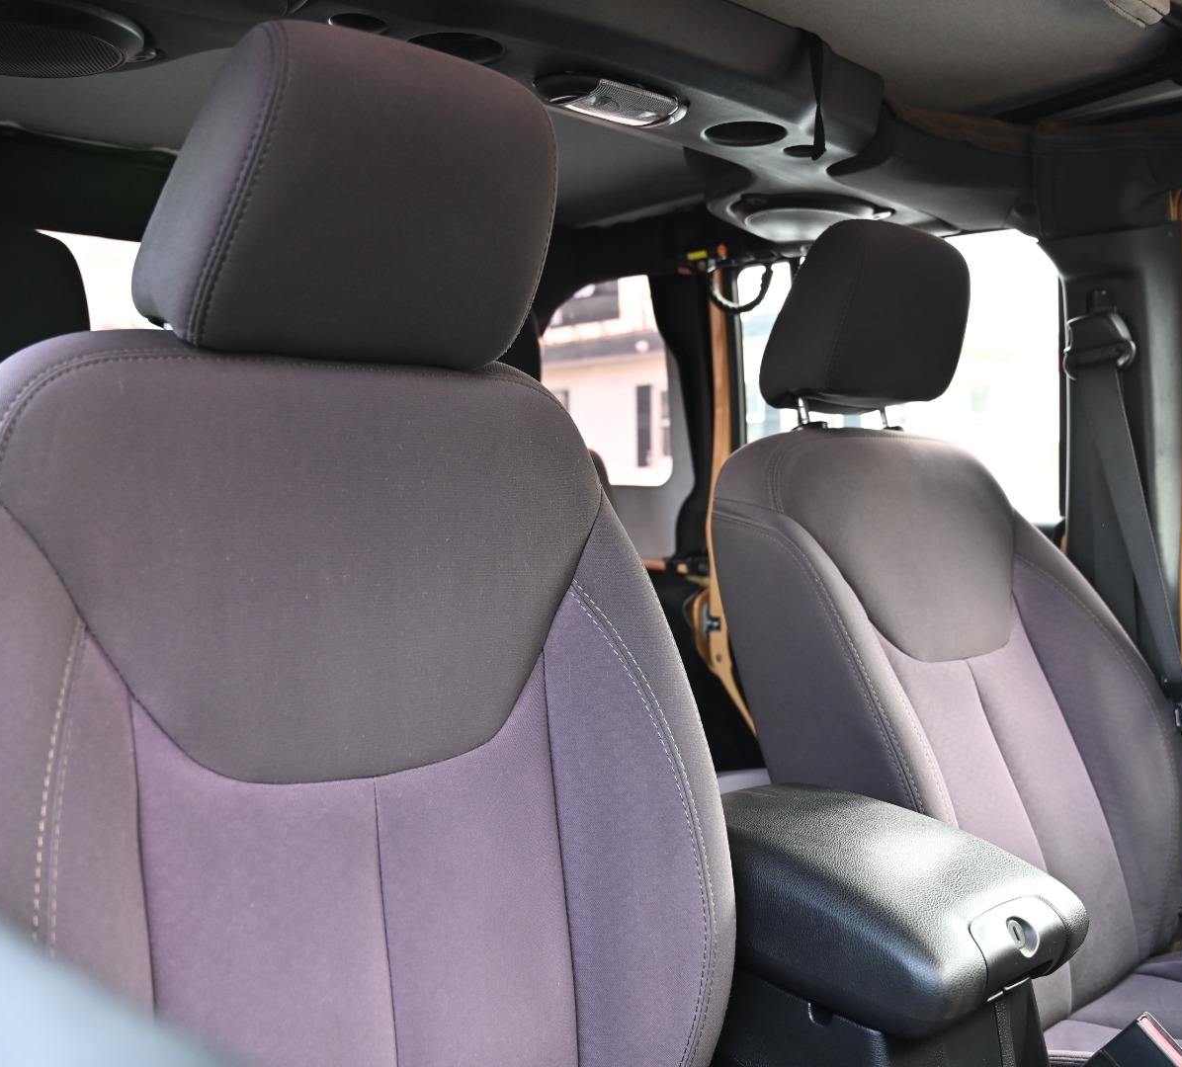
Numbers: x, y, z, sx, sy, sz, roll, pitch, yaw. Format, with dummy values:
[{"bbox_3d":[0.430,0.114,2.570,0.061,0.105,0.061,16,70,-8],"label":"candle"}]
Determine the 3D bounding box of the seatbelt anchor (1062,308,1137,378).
[{"bbox_3d":[0.567,-0.213,1.340,0.035,0.080,0.075,0,1,-38],"label":"seatbelt anchor"}]

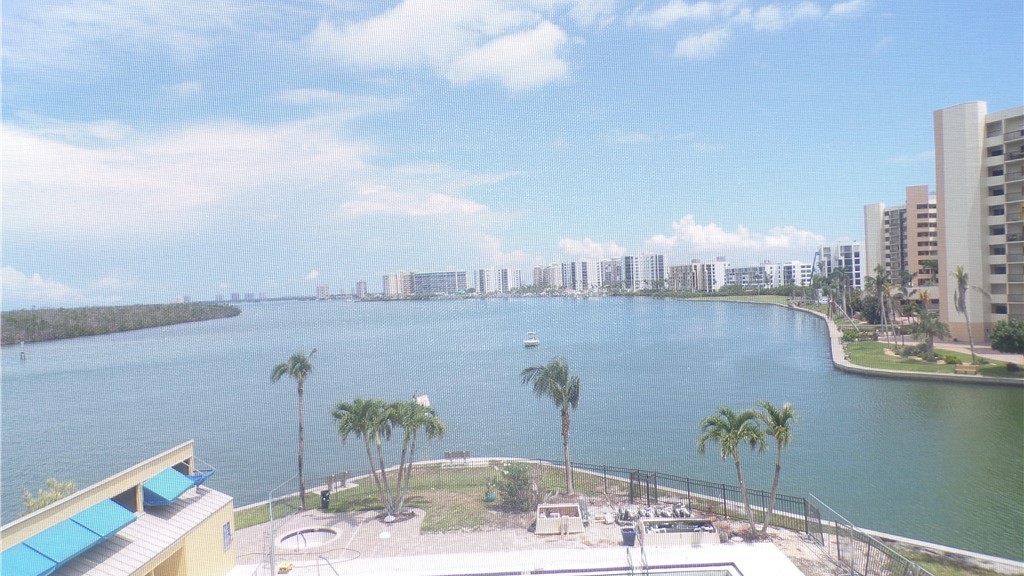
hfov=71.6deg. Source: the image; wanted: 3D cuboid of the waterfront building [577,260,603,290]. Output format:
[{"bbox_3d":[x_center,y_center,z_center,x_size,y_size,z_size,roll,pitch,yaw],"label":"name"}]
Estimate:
[{"bbox_3d":[82.118,-9.626,755.011,30.000,35.500,22.000,-2,0,30],"label":"waterfront building"}]

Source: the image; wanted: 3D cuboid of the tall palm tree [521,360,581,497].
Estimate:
[{"bbox_3d":[1.887,6.784,34.890,2.700,6.800,2.600,-2,0,0],"label":"tall palm tree"}]

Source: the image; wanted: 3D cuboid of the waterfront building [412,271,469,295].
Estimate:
[{"bbox_3d":[-99.498,-2.448,985.012,74.000,36.000,20.000,-2,0,14],"label":"waterfront building"}]

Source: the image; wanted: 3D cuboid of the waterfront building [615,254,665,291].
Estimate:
[{"bbox_3d":[117.340,-11.415,645.012,38.000,36.000,24.000,-2,0,23],"label":"waterfront building"}]

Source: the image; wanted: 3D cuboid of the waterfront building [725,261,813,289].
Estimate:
[{"bbox_3d":[166.181,-5.841,460.000,50.000,20.500,22.000,-2,0,45],"label":"waterfront building"}]

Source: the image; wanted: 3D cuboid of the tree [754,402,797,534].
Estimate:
[{"bbox_3d":[10.608,7.235,28.589,1.700,5.200,1.800,-2,0,0],"label":"tree"}]

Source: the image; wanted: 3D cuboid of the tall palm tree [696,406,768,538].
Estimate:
[{"bbox_3d":[8.838,7.354,28.589,2.600,5.100,2.500,-2,0,0],"label":"tall palm tree"}]

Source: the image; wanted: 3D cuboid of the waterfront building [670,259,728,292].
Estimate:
[{"bbox_3d":[153.517,-8.913,585.006,45.000,28.000,18.000,-2,0,45],"label":"waterfront building"}]

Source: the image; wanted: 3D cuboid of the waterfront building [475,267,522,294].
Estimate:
[{"bbox_3d":[-17.531,-6.265,905.012,50.000,37.000,24.000,-2,0,23],"label":"waterfront building"}]

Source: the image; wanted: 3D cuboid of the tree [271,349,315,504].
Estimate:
[{"bbox_3d":[-10.565,6.868,34.190,2.000,7.600,2.000,-2,0,0],"label":"tree"}]

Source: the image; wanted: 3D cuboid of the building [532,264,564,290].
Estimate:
[{"bbox_3d":[44.421,-8.233,870.012,34.000,36.000,22.000,-2,0,30],"label":"building"}]

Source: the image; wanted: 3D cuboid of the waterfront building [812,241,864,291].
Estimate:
[{"bbox_3d":[148.191,-8.364,312.005,18.000,26.500,30.000,-2,0,-22],"label":"waterfront building"}]

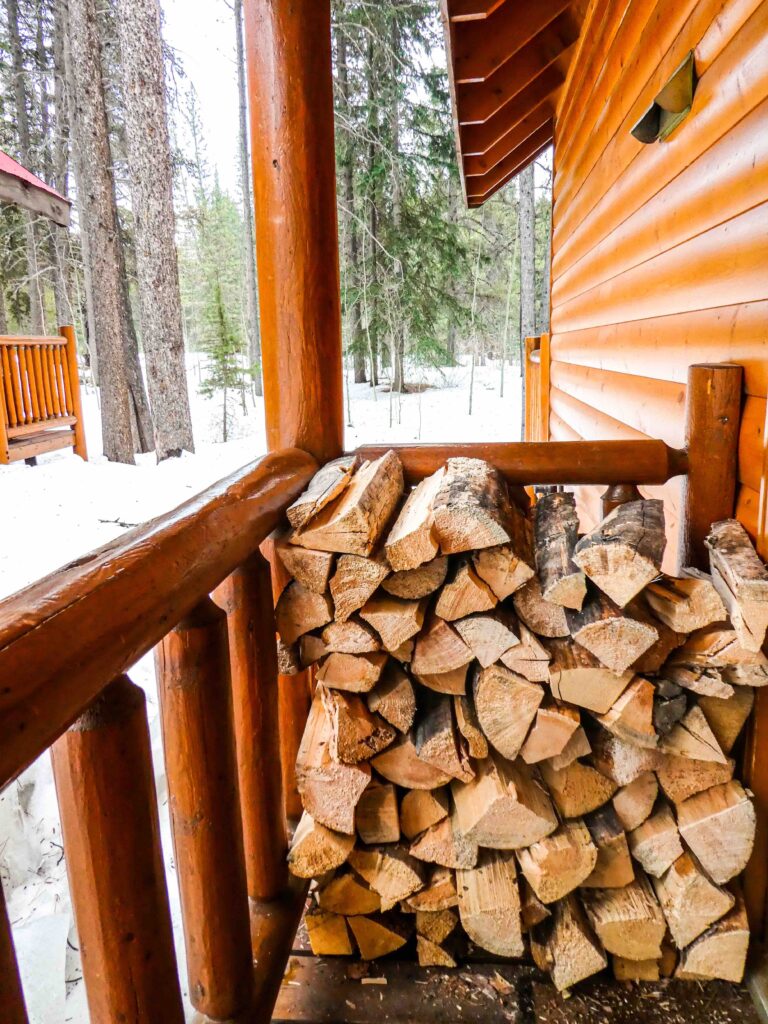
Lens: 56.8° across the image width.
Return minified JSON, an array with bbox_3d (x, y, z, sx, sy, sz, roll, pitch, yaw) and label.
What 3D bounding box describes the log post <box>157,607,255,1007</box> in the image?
[{"bbox_3d":[-0.238,0.433,0.998,0.088,0.639,0.088,2,13,7],"label":"log post"}]

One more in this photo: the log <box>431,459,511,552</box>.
[{"bbox_3d":[0.162,-0.022,1.286,0.122,0.090,0.410,0,13,8],"label":"log"}]

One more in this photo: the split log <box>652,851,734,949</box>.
[{"bbox_3d":[0.546,0.618,1.382,0.119,0.164,0.400,0,13,7],"label":"split log"}]

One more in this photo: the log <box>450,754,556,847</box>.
[{"bbox_3d":[0.244,0.485,1.431,0.166,0.114,0.420,0,13,7],"label":"log"}]

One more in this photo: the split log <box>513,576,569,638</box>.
[{"bbox_3d":[0.272,0.103,1.300,0.091,0.102,0.410,0,13,8],"label":"split log"}]

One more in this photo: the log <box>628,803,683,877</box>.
[{"bbox_3d":[0.468,0.506,1.345,0.083,0.092,0.410,0,13,8],"label":"log"}]

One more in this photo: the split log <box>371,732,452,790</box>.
[{"bbox_3d":[0.074,0.399,1.421,0.149,0.107,0.370,0,13,7],"label":"split log"}]

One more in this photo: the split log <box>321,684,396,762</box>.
[{"bbox_3d":[-0.021,0.329,1.402,0.108,0.138,0.380,-1,13,3],"label":"split log"}]

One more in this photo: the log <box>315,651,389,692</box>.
[{"bbox_3d":[-0.034,0.231,1.392,0.118,0.074,0.380,0,13,7],"label":"log"}]

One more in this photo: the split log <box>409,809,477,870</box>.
[{"bbox_3d":[0.130,0.547,1.444,0.122,0.108,0.380,0,13,7],"label":"split log"}]

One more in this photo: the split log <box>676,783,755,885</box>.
[{"bbox_3d":[0.548,0.477,1.303,0.119,0.154,0.390,0,13,7],"label":"split log"}]

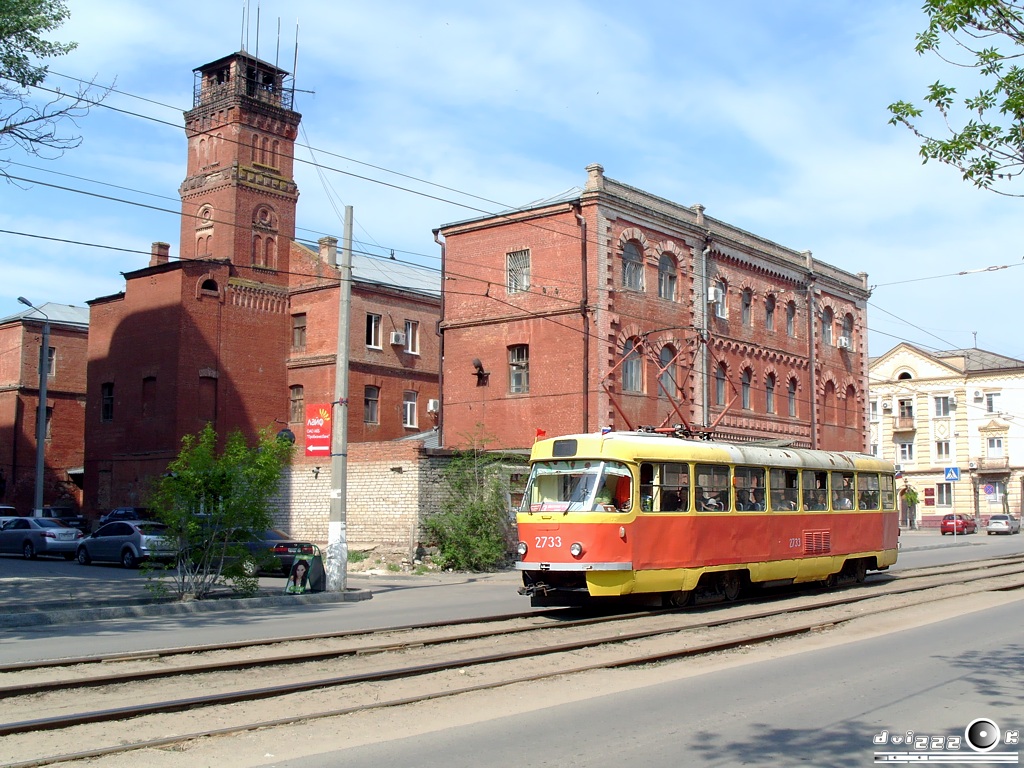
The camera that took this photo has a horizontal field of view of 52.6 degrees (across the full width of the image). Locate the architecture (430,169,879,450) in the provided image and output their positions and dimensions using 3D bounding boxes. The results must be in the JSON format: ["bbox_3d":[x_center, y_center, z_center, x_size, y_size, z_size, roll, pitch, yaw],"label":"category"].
[{"bbox_3d":[7.990,0.510,49.131,8.400,14.200,24.800,-6,-9,41],"label":"architecture"}]

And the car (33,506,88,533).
[{"bbox_3d":[-24.812,7.499,56.489,3.850,1.540,1.650,-5,-8,38],"label":"car"}]

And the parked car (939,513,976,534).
[{"bbox_3d":[30.902,9.677,71.585,1.690,1.480,3.900,-5,-9,39],"label":"parked car"}]

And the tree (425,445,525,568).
[{"bbox_3d":[-1.094,3.631,30.200,2.900,3.700,2.700,1,-6,0],"label":"tree"}]

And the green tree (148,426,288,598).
[{"bbox_3d":[-6.229,2.755,22.200,2.900,3.700,2.700,2,-6,-16],"label":"green tree"}]

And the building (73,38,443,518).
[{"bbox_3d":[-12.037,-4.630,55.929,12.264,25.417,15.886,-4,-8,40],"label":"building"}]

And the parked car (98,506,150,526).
[{"bbox_3d":[-17.000,6.259,46.487,4.100,1.430,1.660,-4,-7,38],"label":"parked car"}]

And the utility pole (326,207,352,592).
[{"bbox_3d":[-3.876,0.262,23.851,0.420,8.902,0.420,-4,-8,40],"label":"utility pole"}]

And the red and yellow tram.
[{"bbox_3d":[5.326,3.060,23.224,2.500,3.150,14.200,-6,-9,41],"label":"red and yellow tram"}]

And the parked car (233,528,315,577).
[{"bbox_3d":[-7.869,4.857,30.463,4.400,1.400,1.700,-5,-8,37],"label":"parked car"}]

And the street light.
[{"bbox_3d":[-19.723,1.638,42.168,1.400,10.013,0.350,5,-7,-35],"label":"street light"}]

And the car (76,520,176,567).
[{"bbox_3d":[-12.721,5.266,34.527,4.340,1.490,1.840,-4,-7,38],"label":"car"}]

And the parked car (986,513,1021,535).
[{"bbox_3d":[34.451,9.829,72.581,1.690,1.410,4.200,-5,-8,37],"label":"parked car"}]

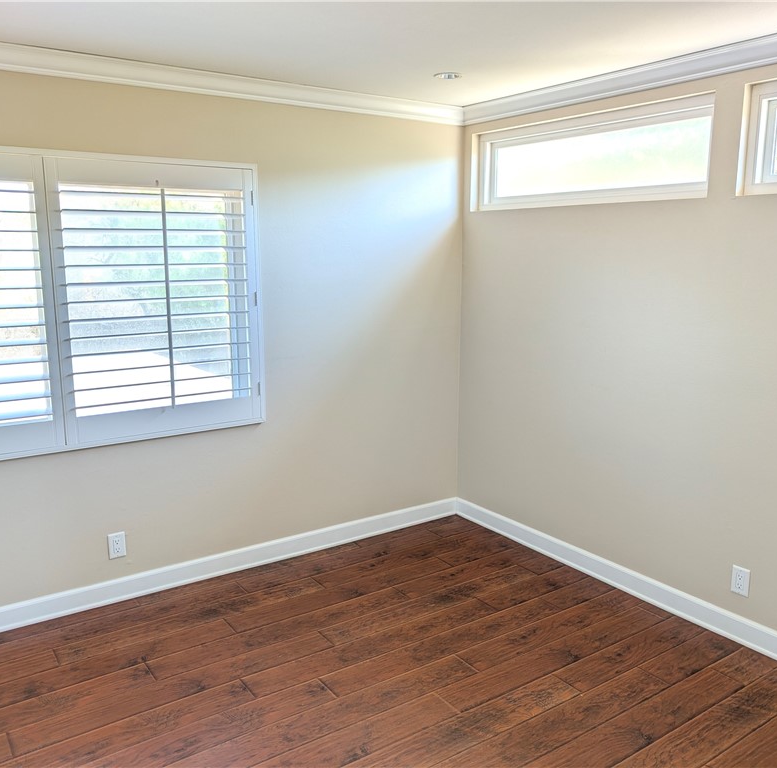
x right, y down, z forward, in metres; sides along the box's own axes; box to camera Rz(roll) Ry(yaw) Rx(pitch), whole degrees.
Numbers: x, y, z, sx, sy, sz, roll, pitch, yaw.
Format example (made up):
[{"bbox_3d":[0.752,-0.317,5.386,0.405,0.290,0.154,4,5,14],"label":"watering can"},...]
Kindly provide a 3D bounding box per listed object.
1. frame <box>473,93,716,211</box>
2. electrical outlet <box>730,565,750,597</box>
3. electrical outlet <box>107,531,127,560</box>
[{"bbox_3d":[0.899,-1.056,3.377,0.085,0.410,1.420,-7,13,-34],"label":"frame"},{"bbox_3d":[1.427,0.801,2.873,0.010,0.116,0.072,-7,13,-34],"label":"electrical outlet"},{"bbox_3d":[-1.221,0.732,3.194,0.072,0.116,0.010,-7,13,-34],"label":"electrical outlet"}]

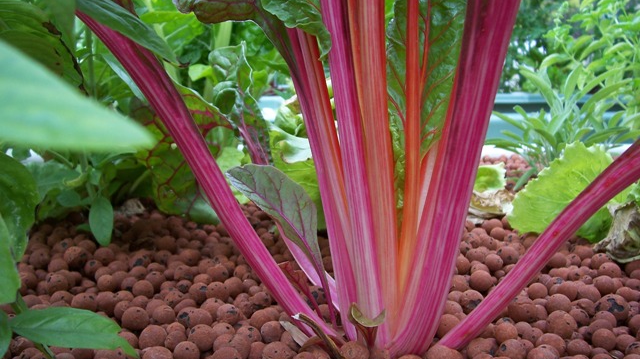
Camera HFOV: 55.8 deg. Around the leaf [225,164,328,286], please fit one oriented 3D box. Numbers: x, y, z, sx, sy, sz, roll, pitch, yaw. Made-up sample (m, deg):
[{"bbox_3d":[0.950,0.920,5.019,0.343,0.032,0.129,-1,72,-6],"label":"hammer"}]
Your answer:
[{"bbox_3d":[-0.027,0.028,0.380,0.064,0.074,0.035,0,10,0],"label":"leaf"}]

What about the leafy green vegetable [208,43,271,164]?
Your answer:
[{"bbox_3d":[-0.064,-0.060,0.480,0.050,0.096,0.045,0,10,0],"label":"leafy green vegetable"}]

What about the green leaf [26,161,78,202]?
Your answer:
[{"bbox_3d":[-0.259,0.001,0.580,0.056,0.040,0.035,0,10,0],"label":"green leaf"}]

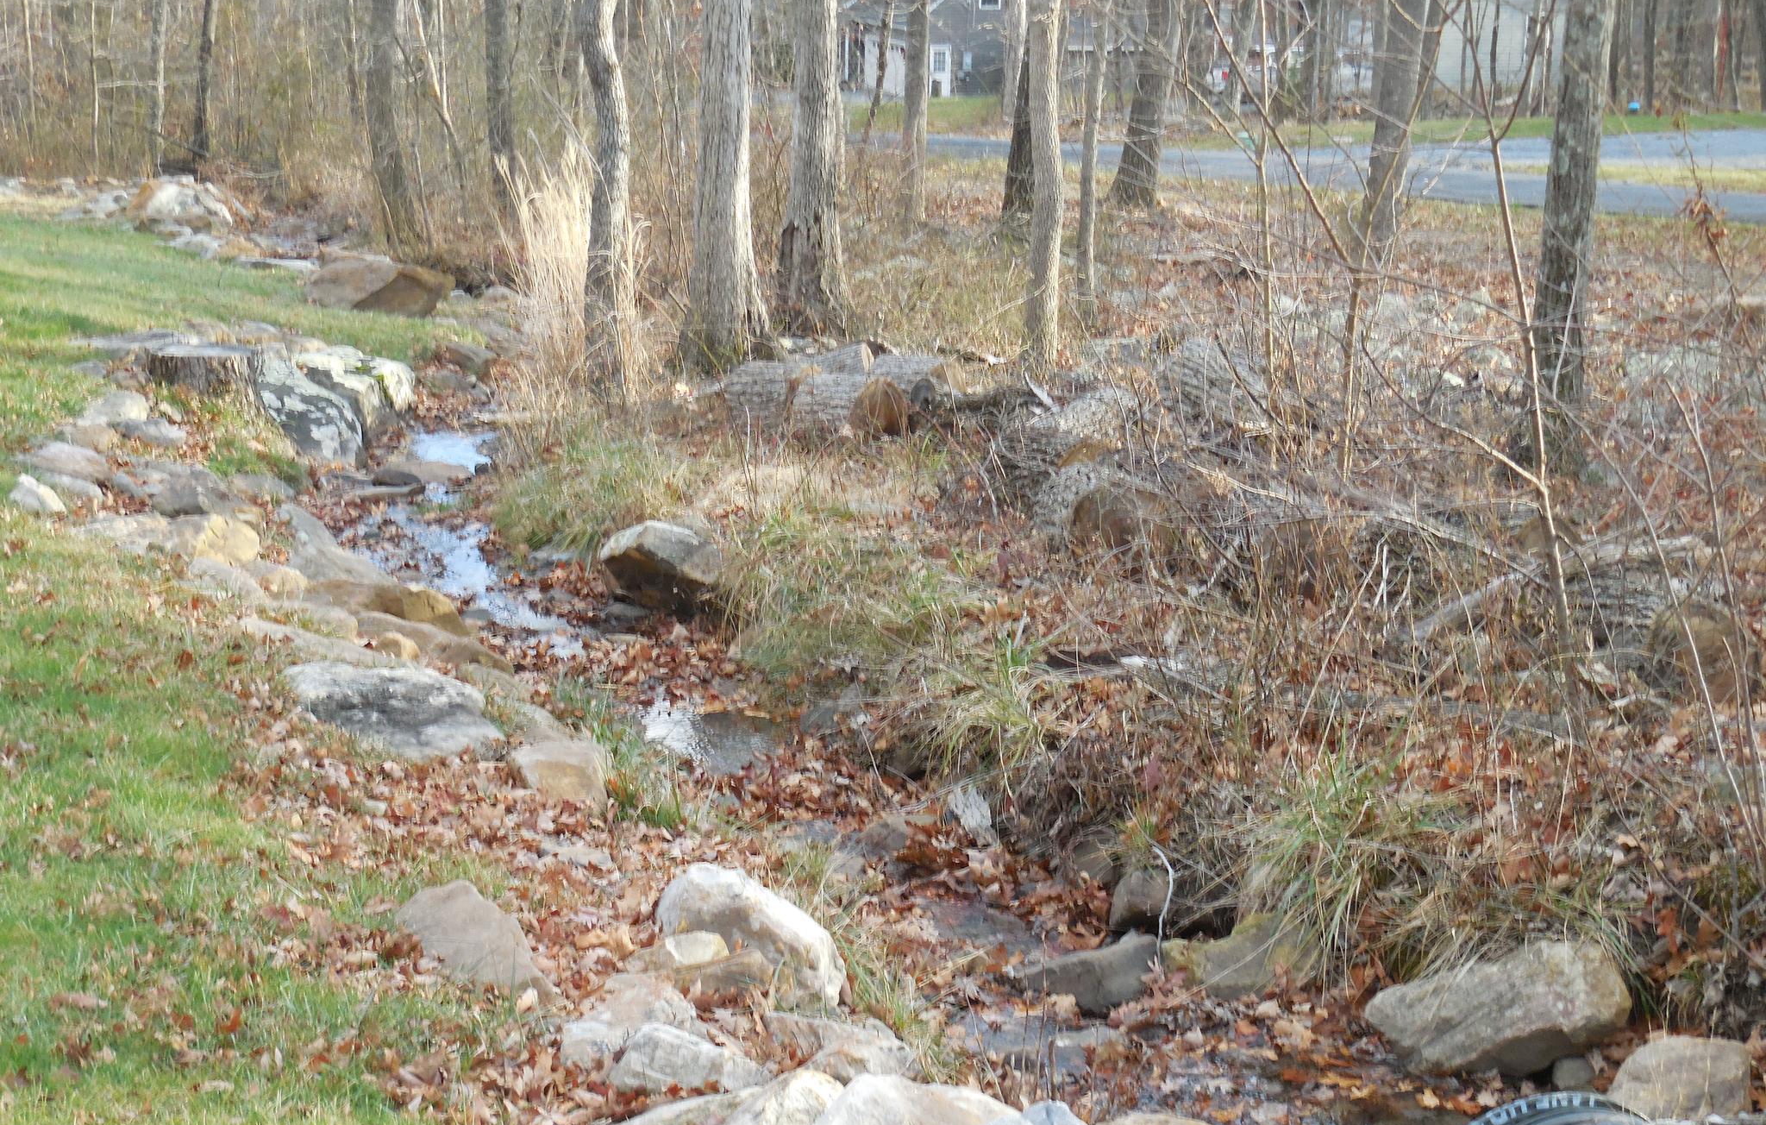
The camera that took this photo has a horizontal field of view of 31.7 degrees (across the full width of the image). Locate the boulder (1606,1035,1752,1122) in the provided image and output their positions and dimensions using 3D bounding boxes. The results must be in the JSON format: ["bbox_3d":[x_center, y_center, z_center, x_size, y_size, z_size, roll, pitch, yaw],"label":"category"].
[{"bbox_3d":[2.356,1.536,9.200,0.420,0.270,0.320,0,12,0],"label":"boulder"}]

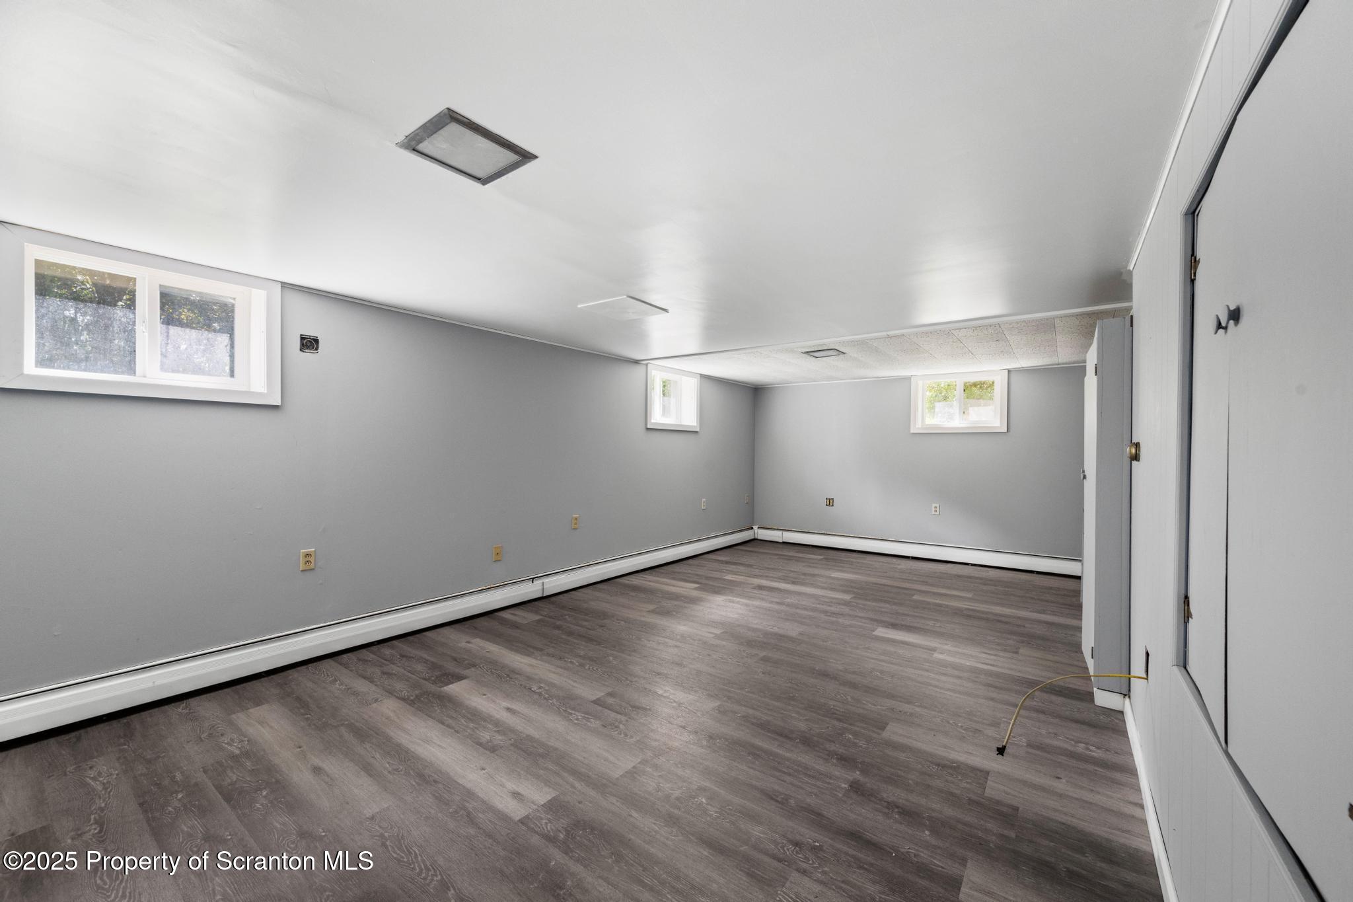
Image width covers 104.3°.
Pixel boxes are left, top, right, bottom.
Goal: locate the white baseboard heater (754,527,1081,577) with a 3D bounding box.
[{"bbox_3d":[2.541,1.154,6.261,3.595,0.181,0.072,0,0,36],"label":"white baseboard heater"}]

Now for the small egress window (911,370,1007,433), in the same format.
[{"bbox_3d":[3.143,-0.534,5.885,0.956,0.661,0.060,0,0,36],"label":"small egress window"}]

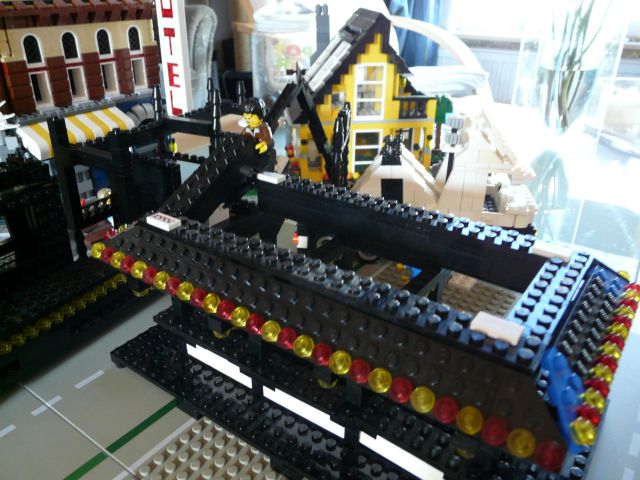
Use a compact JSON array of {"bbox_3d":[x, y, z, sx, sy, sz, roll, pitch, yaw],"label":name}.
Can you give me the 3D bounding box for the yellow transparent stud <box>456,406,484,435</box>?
[{"bbox_3d":[0.047,0.057,0.163,0.008,0.008,0.005,18,-11,31],"label":"yellow transparent stud"}]

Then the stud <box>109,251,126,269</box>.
[{"bbox_3d":[-0.098,0.010,0.251,0.008,0.008,0.005,18,-11,31],"label":"stud"}]

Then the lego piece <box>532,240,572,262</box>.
[{"bbox_3d":[0.102,0.005,0.227,0.016,0.003,0.008,18,31,31],"label":"lego piece"}]

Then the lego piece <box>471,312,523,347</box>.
[{"bbox_3d":[0.060,0.030,0.176,0.016,0.003,0.008,19,31,31],"label":"lego piece"}]

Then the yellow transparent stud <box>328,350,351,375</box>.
[{"bbox_3d":[0.007,0.044,0.187,0.008,0.008,0.005,18,-11,31],"label":"yellow transparent stud"}]

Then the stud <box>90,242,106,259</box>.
[{"bbox_3d":[-0.111,0.006,0.259,0.008,0.008,0.005,18,-11,31],"label":"stud"}]

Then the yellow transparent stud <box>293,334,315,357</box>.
[{"bbox_3d":[-0.006,0.039,0.193,0.008,0.005,0.008,18,66,31],"label":"yellow transparent stud"}]

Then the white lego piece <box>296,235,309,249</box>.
[{"bbox_3d":[-0.011,0.001,0.335,0.008,0.009,0.008,19,31,31],"label":"white lego piece"}]

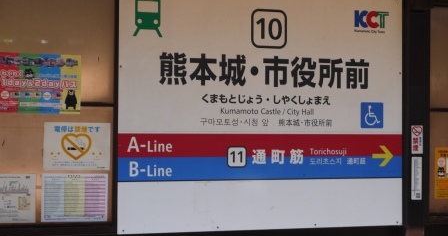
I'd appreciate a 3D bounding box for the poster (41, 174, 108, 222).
[{"bbox_3d":[-0.924,0.499,6.762,0.420,0.297,0.010,2,-1,-22],"label":"poster"}]

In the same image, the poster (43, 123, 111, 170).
[{"bbox_3d":[-0.911,0.179,6.771,0.420,0.297,0.010,1,-1,-22],"label":"poster"}]

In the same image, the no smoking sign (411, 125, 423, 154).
[{"bbox_3d":[1.359,0.155,7.627,0.094,0.201,0.010,1,-1,-22],"label":"no smoking sign"}]

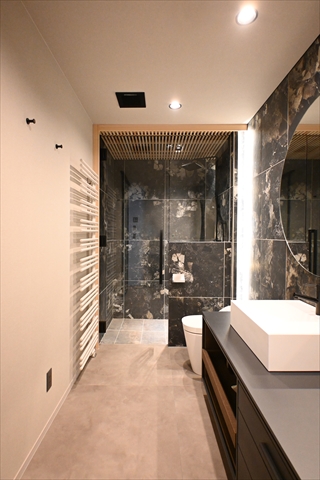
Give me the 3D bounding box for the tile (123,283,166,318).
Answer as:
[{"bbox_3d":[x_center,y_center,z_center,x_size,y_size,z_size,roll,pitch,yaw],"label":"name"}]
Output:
[{"bbox_3d":[-0.224,0.887,3.945,0.600,0.570,0.013,0,0,0],"label":"tile"}]

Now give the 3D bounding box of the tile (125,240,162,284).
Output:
[{"bbox_3d":[-0.224,0.309,3.945,0.600,0.600,0.013,0,0,0],"label":"tile"}]

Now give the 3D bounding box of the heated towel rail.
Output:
[{"bbox_3d":[-0.660,0.205,2.380,0.100,1.670,0.580,0,0,0],"label":"heated towel rail"}]

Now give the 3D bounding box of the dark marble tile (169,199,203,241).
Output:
[{"bbox_3d":[0.375,-0.296,3.945,0.600,0.600,0.013,0,0,0],"label":"dark marble tile"}]

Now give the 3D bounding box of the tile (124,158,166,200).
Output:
[{"bbox_3d":[-0.224,-0.902,3.945,0.600,0.600,0.013,0,0,0],"label":"tile"}]

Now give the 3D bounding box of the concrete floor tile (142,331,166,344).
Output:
[{"bbox_3d":[-0.065,1.176,3.200,0.300,0.013,0.440,0,0,0],"label":"concrete floor tile"}]

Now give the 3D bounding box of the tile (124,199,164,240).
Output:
[{"bbox_3d":[-0.224,-0.296,3.945,0.600,0.600,0.013,0,0,0],"label":"tile"}]

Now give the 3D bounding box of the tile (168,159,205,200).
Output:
[{"bbox_3d":[0.375,-0.902,3.945,0.600,0.600,0.013,0,0,0],"label":"tile"}]

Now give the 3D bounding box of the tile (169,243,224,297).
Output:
[{"bbox_3d":[0.405,0.330,2.907,0.600,0.600,0.013,0,0,0],"label":"tile"}]

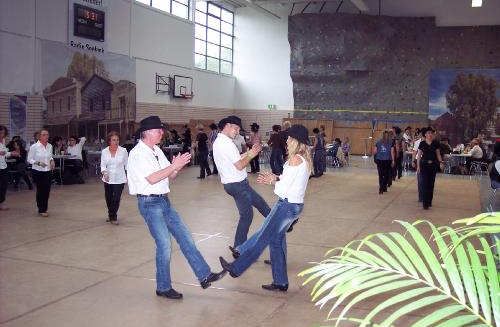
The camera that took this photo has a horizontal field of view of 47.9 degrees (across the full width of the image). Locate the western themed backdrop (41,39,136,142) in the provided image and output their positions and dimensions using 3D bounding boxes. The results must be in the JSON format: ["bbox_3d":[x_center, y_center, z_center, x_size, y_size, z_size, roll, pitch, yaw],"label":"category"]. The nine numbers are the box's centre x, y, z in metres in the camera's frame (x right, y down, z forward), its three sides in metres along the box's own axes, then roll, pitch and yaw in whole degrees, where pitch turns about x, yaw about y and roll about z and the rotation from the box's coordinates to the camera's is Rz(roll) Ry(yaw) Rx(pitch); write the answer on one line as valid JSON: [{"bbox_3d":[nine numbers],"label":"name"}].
[{"bbox_3d":[-6.298,-2.474,22.894,0.080,4.250,6.050,3,4,22],"label":"western themed backdrop"}]

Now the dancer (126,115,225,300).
[{"bbox_3d":[-0.732,0.433,5.713,1.030,1.800,0.550,3,4,22],"label":"dancer"}]

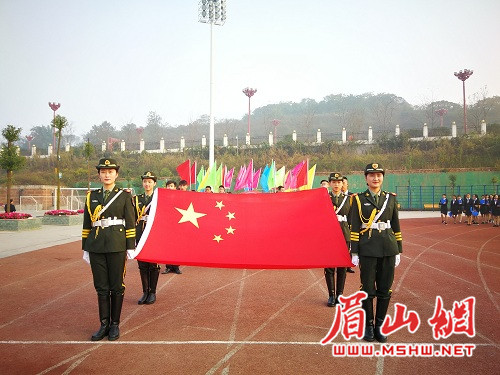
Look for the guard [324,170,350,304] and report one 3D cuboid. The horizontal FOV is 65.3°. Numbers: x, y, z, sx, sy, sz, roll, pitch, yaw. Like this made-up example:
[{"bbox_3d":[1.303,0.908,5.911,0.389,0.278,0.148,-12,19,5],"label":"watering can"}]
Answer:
[{"bbox_3d":[1.115,0.671,5.000,0.470,1.710,0.330,0,-2,0],"label":"guard"}]

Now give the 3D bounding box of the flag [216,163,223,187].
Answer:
[{"bbox_3d":[-0.938,-0.348,11.800,0.260,0.800,0.140,0,-2,0],"label":"flag"}]

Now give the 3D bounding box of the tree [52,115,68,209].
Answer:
[{"bbox_3d":[-10.523,-1.329,21.600,0.950,5.400,0.950,0,-2,0],"label":"tree"}]

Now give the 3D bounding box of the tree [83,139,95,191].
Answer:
[{"bbox_3d":[-10.540,-0.719,25.500,0.750,4.900,0.750,0,-2,0],"label":"tree"}]

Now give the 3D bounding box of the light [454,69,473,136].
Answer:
[{"bbox_3d":[33.989,-13.274,62.000,2.900,11.200,2.900,0,-2,0],"label":"light"}]

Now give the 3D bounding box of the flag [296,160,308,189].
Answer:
[{"bbox_3d":[1.494,-0.370,11.100,0.360,0.820,0.160,0,-2,0],"label":"flag"}]

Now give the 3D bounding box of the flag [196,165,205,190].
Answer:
[{"bbox_3d":[-1.523,-0.308,12.000,0.270,0.800,0.140,0,-2,0],"label":"flag"}]

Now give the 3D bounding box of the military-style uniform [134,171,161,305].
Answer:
[{"bbox_3d":[-1.334,0.660,5.150,0.500,1.760,0.340,0,-2,0],"label":"military-style uniform"}]

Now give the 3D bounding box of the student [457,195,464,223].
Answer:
[{"bbox_3d":[12.564,1.284,23.300,0.450,1.640,0.340,-1,-2,27],"label":"student"}]

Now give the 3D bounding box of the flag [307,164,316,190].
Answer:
[{"bbox_3d":[1.831,-0.293,11.800,0.420,0.820,0.160,0,-2,0],"label":"flag"}]

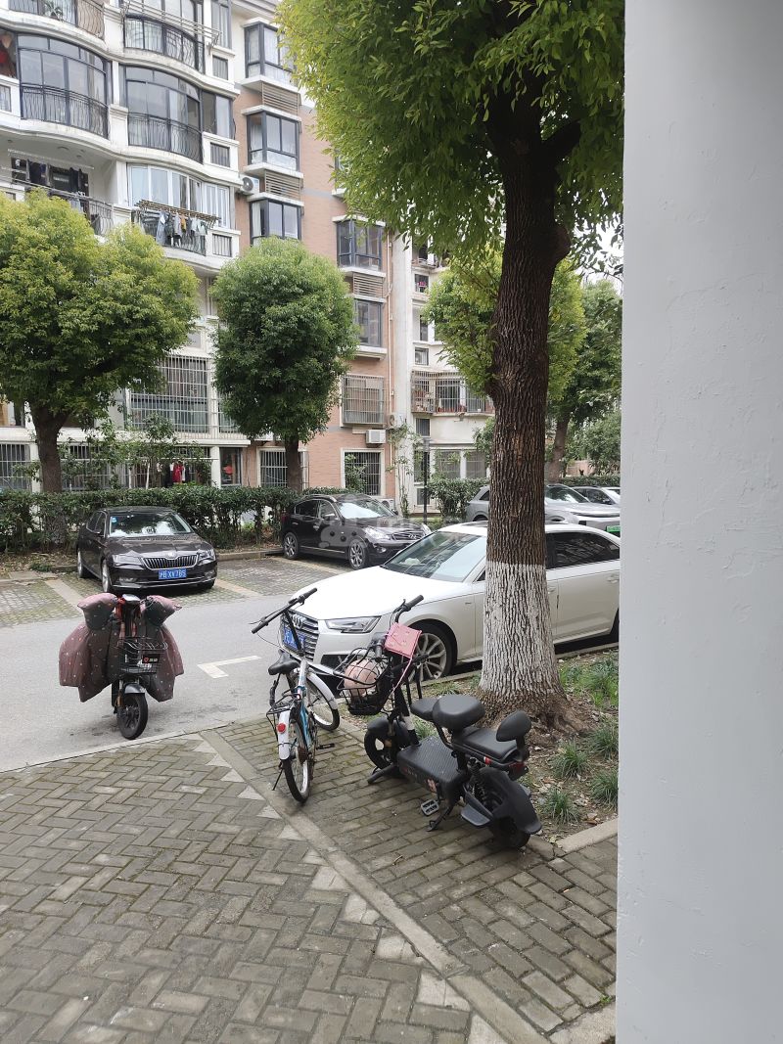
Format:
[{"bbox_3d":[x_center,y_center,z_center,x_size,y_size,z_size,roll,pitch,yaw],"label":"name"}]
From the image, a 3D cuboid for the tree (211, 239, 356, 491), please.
[{"bbox_3d":[-2.844,-3.466,19.910,3.950,8.219,3.950,-1,4,0],"label":"tree"}]

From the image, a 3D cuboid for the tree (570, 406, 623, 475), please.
[{"bbox_3d":[8.768,-2.491,30.410,3.000,4.519,3.000,-1,4,0],"label":"tree"}]

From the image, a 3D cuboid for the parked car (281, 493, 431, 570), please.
[{"bbox_3d":[-0.921,0.129,16.997,1.803,1.589,4.645,-4,5,-38],"label":"parked car"}]

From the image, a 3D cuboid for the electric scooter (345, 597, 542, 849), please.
[{"bbox_3d":[0.306,1.127,4.287,0.590,1.110,1.490,-3,5,-33],"label":"electric scooter"}]

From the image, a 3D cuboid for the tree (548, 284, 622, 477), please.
[{"bbox_3d":[7.451,-4.511,27.267,4.200,9.009,4.200,-1,4,0],"label":"tree"}]

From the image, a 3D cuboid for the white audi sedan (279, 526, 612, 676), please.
[{"bbox_3d":[1.072,0.726,8.128,4.818,1.432,1.843,-3,5,-33],"label":"white audi sedan"}]

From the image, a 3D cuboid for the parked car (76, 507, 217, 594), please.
[{"bbox_3d":[-4.915,0.456,14.221,1.864,1.480,4.869,-3,4,-31],"label":"parked car"}]

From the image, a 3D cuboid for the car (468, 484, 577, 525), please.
[{"bbox_3d":[4.147,-0.237,19.933,1.880,1.630,4.700,-3,5,-32],"label":"car"}]

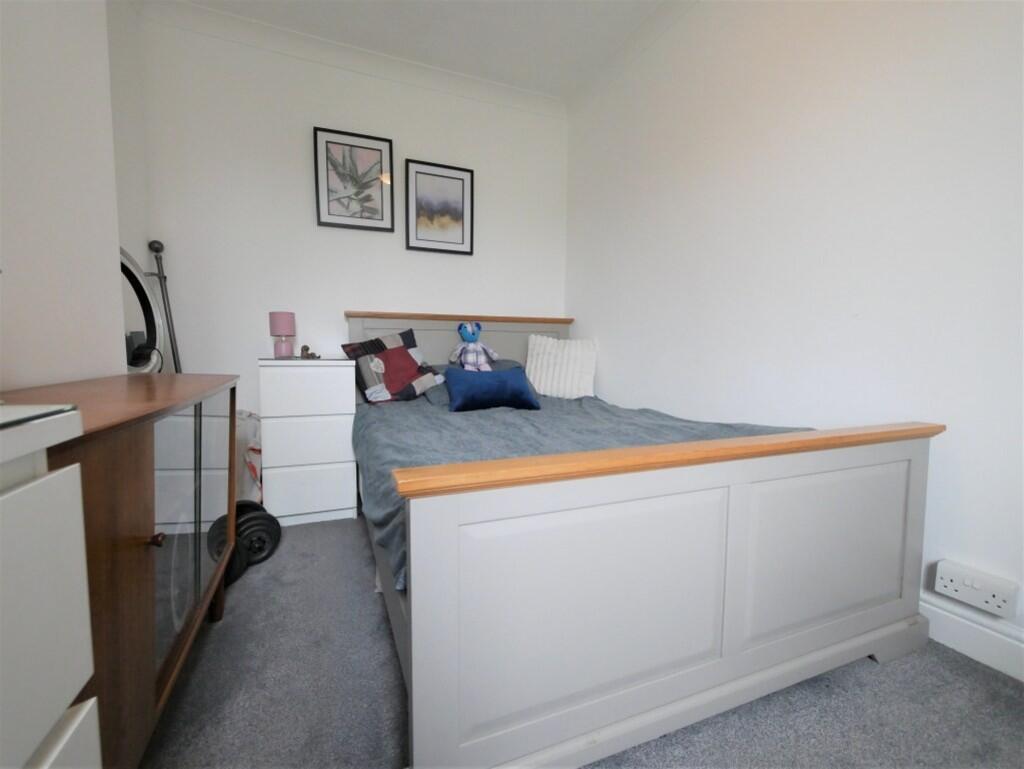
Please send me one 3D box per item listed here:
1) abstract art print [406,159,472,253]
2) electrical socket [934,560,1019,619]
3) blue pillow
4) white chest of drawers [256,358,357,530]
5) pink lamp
[{"bbox_3d":[-0.473,-1.159,2.747,0.442,0.565,0.020,-1,4,-22],"label":"abstract art print"},{"bbox_3d":[1.241,0.541,1.104,0.038,0.086,0.145,-1,4,-22],"label":"electrical socket"},{"bbox_3d":[-0.106,0.024,2.197,0.450,0.285,0.135,-1,-38,-12],"label":"blue pillow"},{"bbox_3d":[-1.043,0.270,2.233,0.413,0.795,0.480,-1,4,-17],"label":"white chest of drawers"},{"bbox_3d":[-1.176,-0.254,2.126,0.120,0.240,0.120,-1,4,-22],"label":"pink lamp"}]

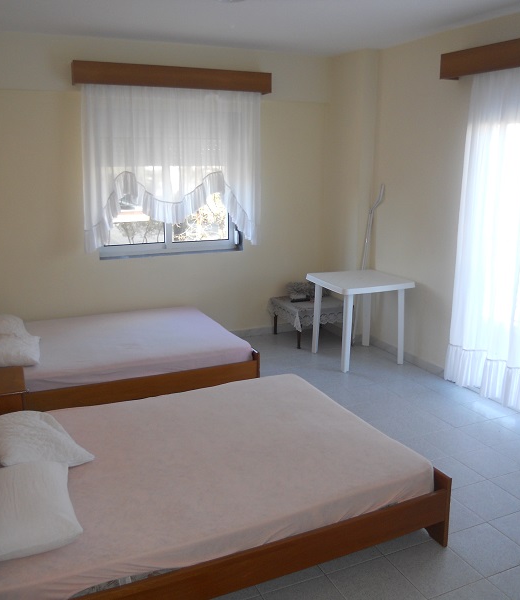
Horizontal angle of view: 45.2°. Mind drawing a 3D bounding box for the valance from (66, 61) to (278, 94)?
[{"bbox_3d":[-0.732,-1.955,5.510,1.801,0.179,0.165,-6,15,-25],"label":"valance"}]

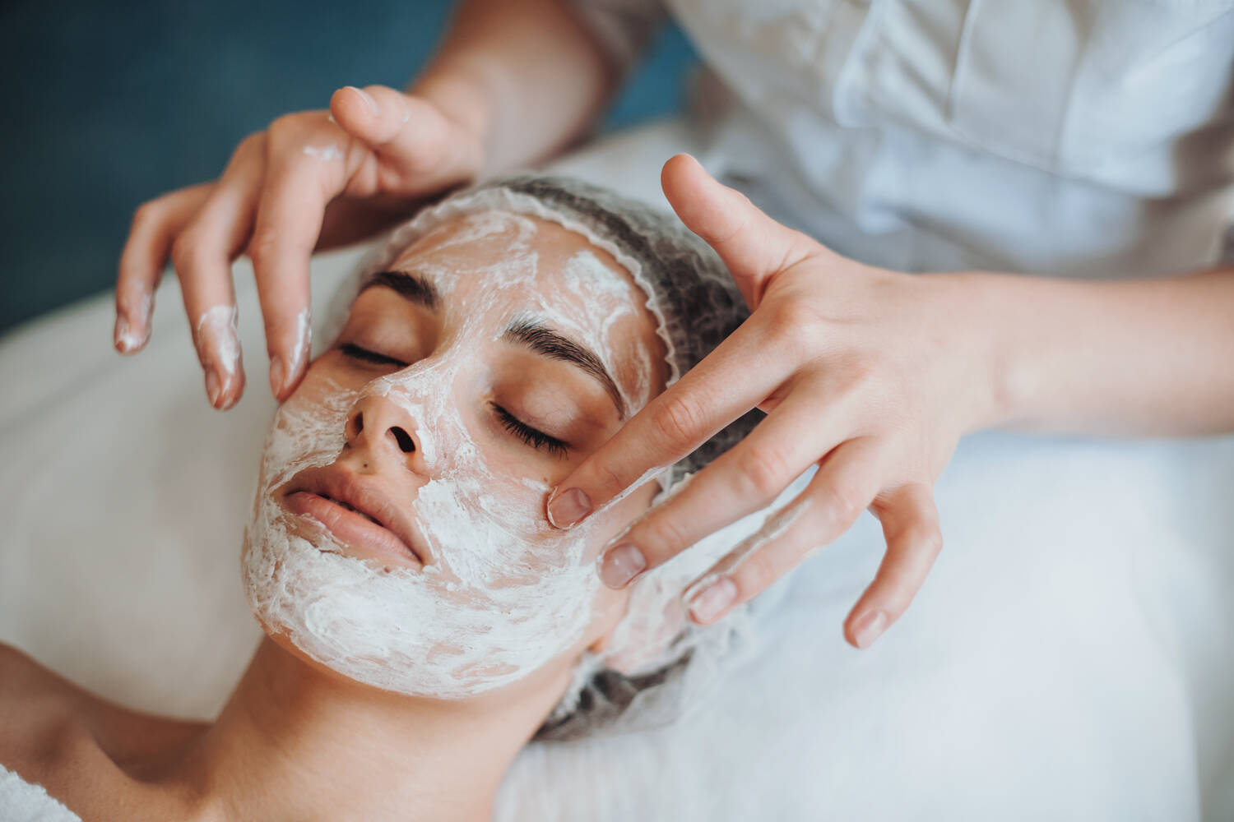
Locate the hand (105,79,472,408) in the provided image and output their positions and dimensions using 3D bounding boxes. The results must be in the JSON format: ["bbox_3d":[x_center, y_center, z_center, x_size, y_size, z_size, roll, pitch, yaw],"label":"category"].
[{"bbox_3d":[-0.106,-0.070,0.599,0.165,0.092,0.090,-37,54,-13],"label":"hand"}]

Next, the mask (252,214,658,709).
[{"bbox_3d":[-0.060,0.012,0.570,0.135,0.095,0.180,21,64,16],"label":"mask"}]

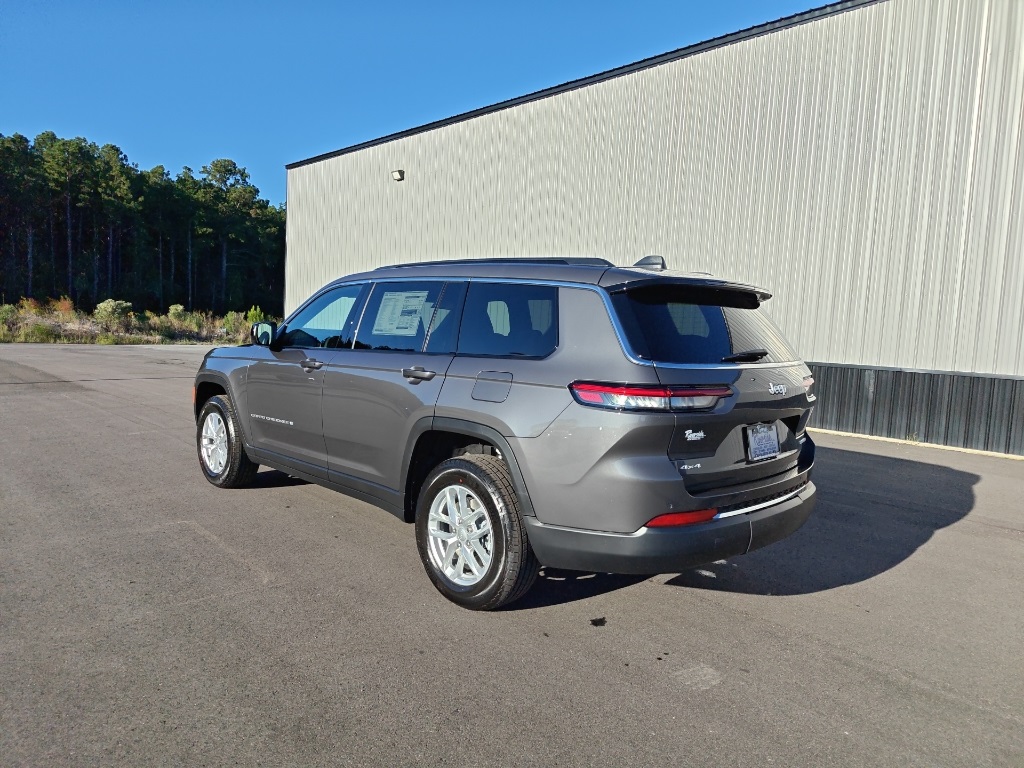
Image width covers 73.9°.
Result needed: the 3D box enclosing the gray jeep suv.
[{"bbox_3d":[-0.630,0.075,5.140,5.180,1.810,2.020,7,7,44],"label":"gray jeep suv"}]

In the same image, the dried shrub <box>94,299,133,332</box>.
[{"bbox_3d":[-18.789,-3.175,32.000,1.900,1.700,1.750,0,6,-30],"label":"dried shrub"}]

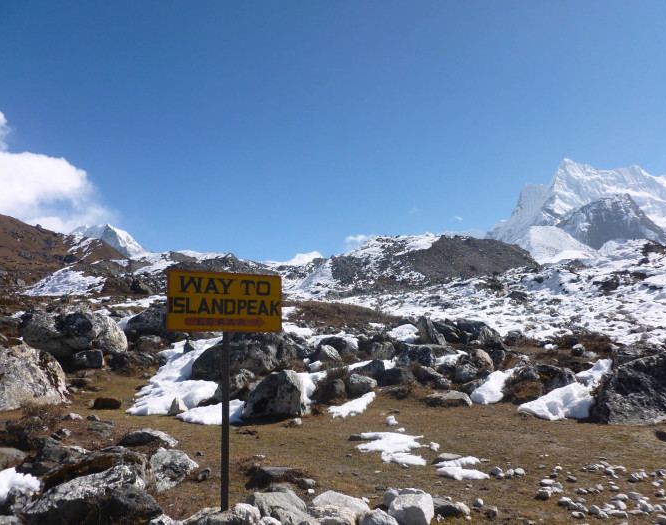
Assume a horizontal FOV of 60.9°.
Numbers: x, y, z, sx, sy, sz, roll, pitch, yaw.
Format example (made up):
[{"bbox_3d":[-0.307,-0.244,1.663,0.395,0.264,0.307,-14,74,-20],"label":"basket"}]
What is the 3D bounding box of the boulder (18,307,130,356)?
[{"bbox_3d":[-5.650,1.510,12.500,2.129,1.084,1.600,2,-4,-24],"label":"boulder"}]

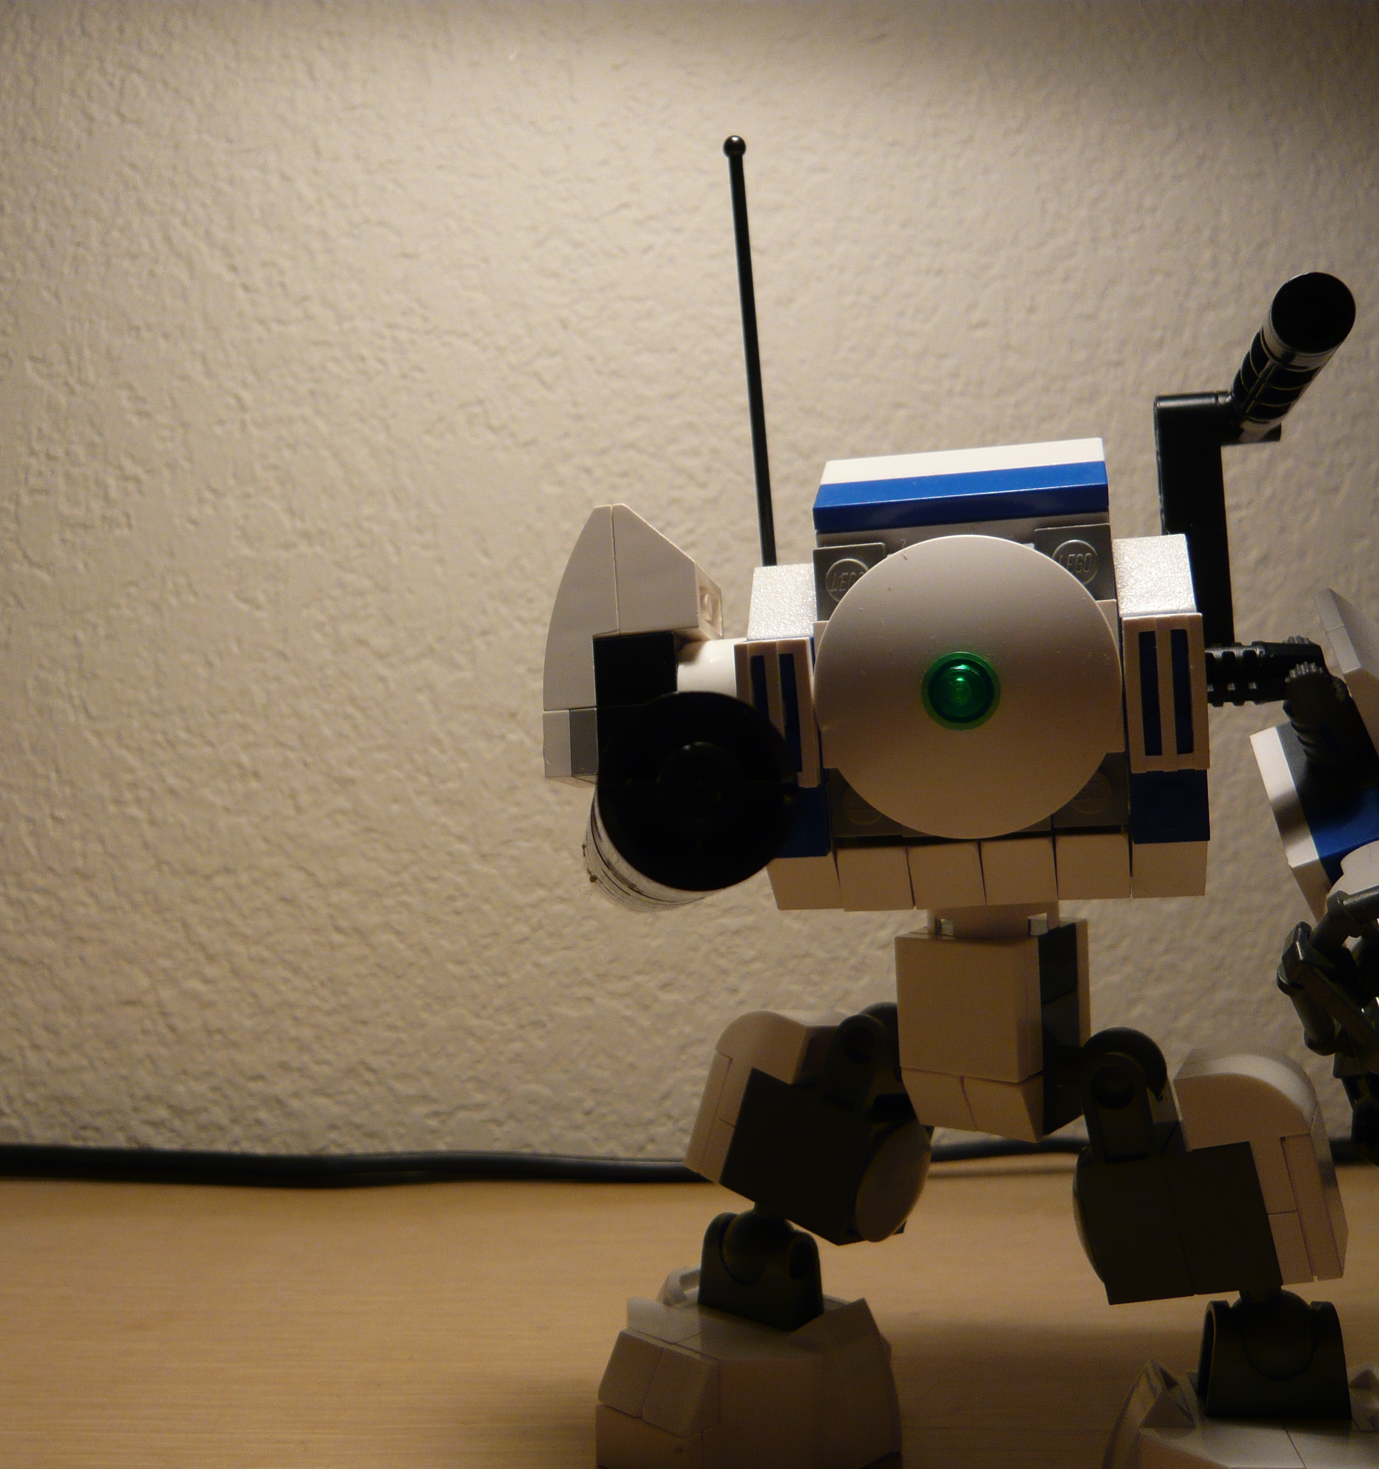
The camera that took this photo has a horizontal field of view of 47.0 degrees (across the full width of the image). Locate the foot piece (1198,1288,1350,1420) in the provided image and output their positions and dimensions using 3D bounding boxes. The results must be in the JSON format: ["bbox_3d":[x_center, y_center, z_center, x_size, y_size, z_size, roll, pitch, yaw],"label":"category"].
[{"bbox_3d":[0.069,0.073,0.189,0.016,0.014,0.009,0,0,9],"label":"foot piece"}]

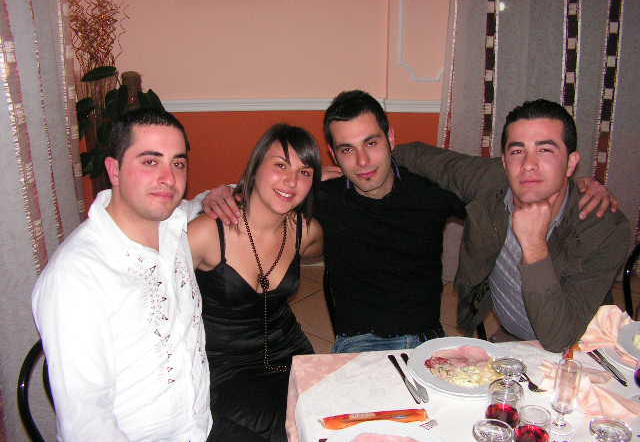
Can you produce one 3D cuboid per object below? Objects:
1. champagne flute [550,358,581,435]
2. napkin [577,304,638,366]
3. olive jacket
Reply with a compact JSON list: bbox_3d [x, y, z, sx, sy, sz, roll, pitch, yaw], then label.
[{"bbox_3d":[0.487,0.346,1.312,0.050,0.150,0.050,0,20,0],"label":"champagne flute"},{"bbox_3d":[0.704,0.280,1.585,0.190,0.080,0.200,0,20,0],"label":"napkin"},{"bbox_3d":[0.460,0.071,1.737,0.580,0.540,0.420,3,20,9],"label":"olive jacket"}]

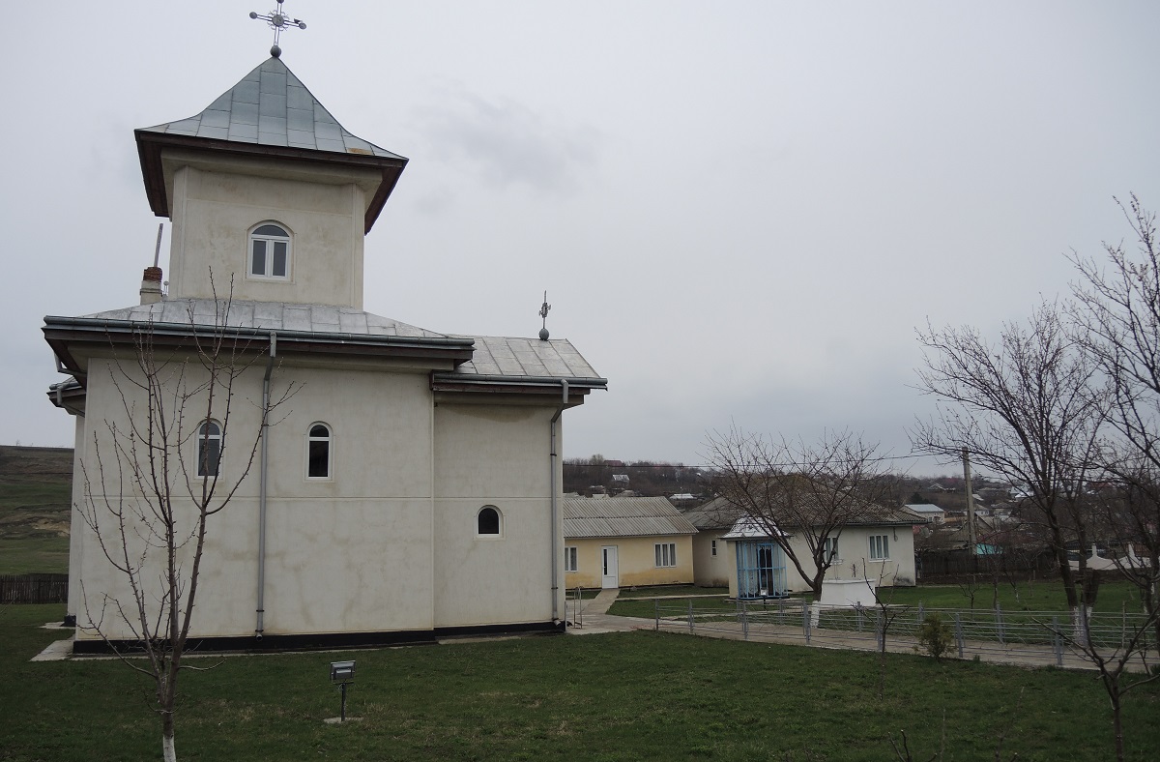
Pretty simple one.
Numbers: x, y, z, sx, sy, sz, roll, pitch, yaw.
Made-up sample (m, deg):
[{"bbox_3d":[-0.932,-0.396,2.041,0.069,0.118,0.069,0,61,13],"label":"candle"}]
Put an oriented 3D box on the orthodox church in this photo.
[{"bbox_3d":[-7.341,-1.517,27.592,14.200,17.300,9.000,2,-9,-21],"label":"orthodox church"}]

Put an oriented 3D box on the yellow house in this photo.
[{"bbox_3d":[0.255,8.232,48.465,9.200,4.500,7.800,2,-8,-18],"label":"yellow house"}]

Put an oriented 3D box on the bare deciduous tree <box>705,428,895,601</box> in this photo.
[{"bbox_3d":[6.412,4.187,27.000,5.600,5.600,5.400,2,-9,-21],"label":"bare deciduous tree"}]

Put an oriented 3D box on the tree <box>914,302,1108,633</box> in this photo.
[{"bbox_3d":[11.133,2.256,24.200,5.100,8.500,5.100,2,-9,-21],"label":"tree"}]

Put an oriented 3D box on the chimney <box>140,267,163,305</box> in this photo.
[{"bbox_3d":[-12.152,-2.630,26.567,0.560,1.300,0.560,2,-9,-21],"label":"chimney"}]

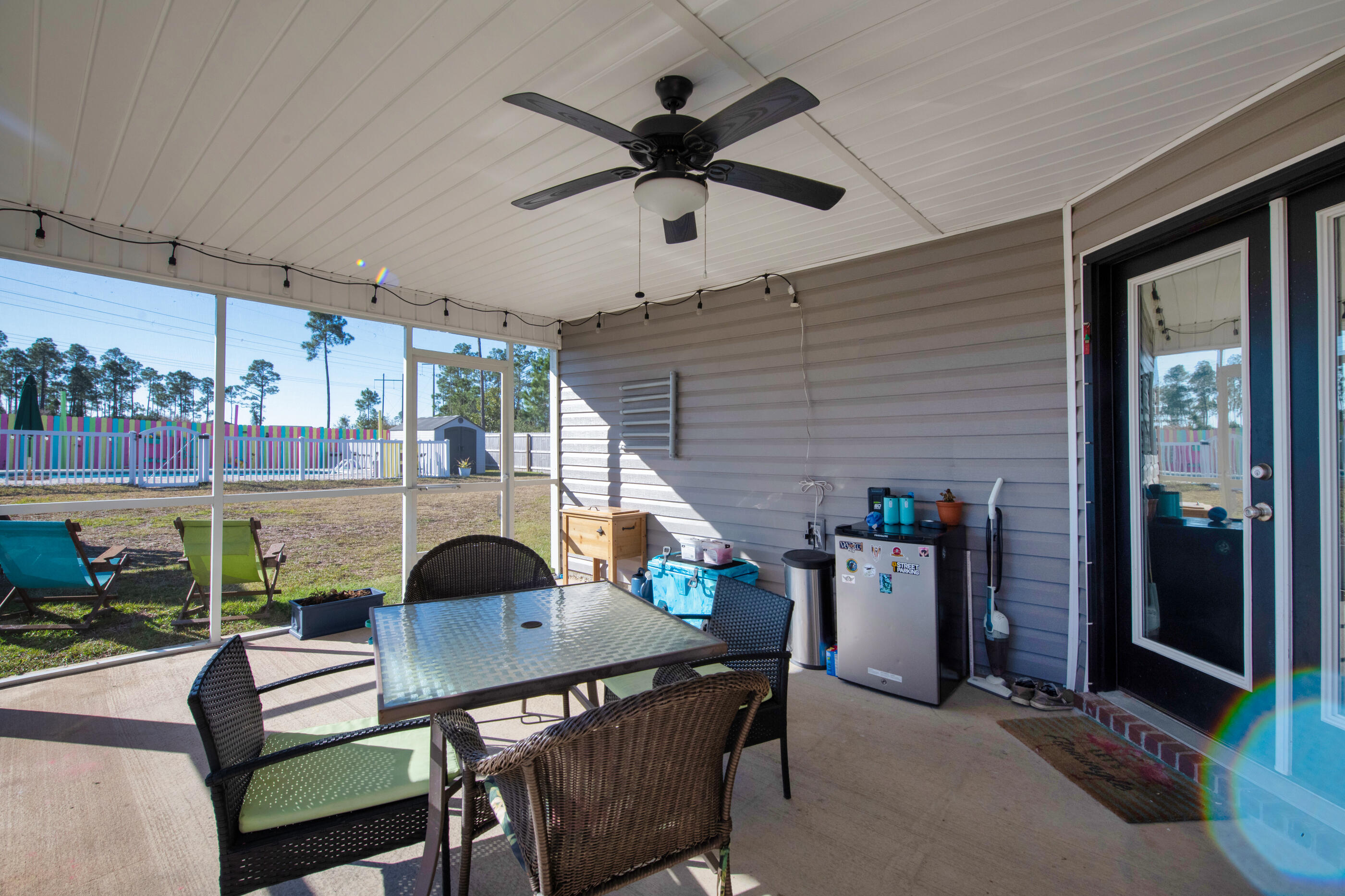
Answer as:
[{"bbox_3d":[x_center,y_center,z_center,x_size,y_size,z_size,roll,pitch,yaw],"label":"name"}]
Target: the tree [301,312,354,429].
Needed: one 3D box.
[{"bbox_3d":[-36.960,-6.600,60.000,5.000,17.500,5.000,0,0,-32],"label":"tree"}]

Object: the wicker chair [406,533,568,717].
[{"bbox_3d":[-0.800,0.846,2.460,0.660,0.860,0.650,0,0,-27],"label":"wicker chair"}]

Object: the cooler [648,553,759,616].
[{"bbox_3d":[0.220,1.078,4.050,0.660,0.450,0.420,0,-1,44],"label":"cooler"}]

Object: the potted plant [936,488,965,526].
[{"bbox_3d":[1.545,0.337,3.115,0.145,0.200,0.145,0,-1,42],"label":"potted plant"}]

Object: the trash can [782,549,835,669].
[{"bbox_3d":[0.862,0.959,3.368,0.350,0.640,0.320,0,0,0],"label":"trash can"}]

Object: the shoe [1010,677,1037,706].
[{"bbox_3d":[1.825,1.224,2.860,0.260,0.100,0.100,0,0,-22],"label":"shoe"}]

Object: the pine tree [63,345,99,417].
[{"bbox_3d":[-71.800,-5.249,68.000,3.600,14.000,3.600,0,-1,44],"label":"pine tree"}]

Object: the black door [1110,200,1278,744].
[{"bbox_3d":[2.155,0.131,2.350,0.050,2.030,0.750,0,0,-2],"label":"black door"}]

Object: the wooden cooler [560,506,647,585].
[{"bbox_3d":[-0.598,0.908,4.880,0.710,0.765,0.430,0,0,42],"label":"wooden cooler"}]

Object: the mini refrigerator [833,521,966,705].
[{"bbox_3d":[1.281,0.869,3.115,0.530,0.815,0.500,0,0,42],"label":"mini refrigerator"}]

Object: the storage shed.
[{"bbox_3d":[-10.800,-0.040,25.700,4.400,2.500,2.480,0,-1,44],"label":"storage shed"}]

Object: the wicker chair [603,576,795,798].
[{"bbox_3d":[0.060,0.915,2.157,0.580,0.750,0.570,0,0,-30],"label":"wicker chair"}]

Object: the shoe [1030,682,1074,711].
[{"bbox_3d":[1.918,1.242,2.820,0.240,0.105,0.095,0,0,-15],"label":"shoe"}]

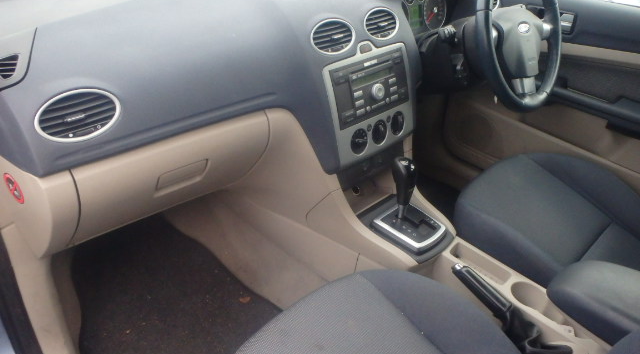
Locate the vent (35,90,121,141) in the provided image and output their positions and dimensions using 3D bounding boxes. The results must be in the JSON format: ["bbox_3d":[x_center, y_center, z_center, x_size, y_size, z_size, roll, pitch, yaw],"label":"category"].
[{"bbox_3d":[-0.334,-0.086,0.714,0.116,0.071,0.032,-24,25,-38],"label":"vent"}]

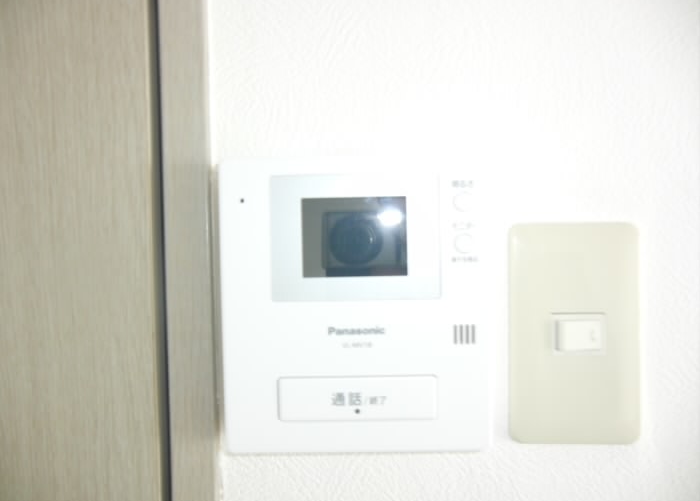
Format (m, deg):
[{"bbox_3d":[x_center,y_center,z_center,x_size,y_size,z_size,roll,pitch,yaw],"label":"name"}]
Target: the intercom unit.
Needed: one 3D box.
[{"bbox_3d":[0.003,0.026,0.249,0.130,0.142,0.026,-1,1,1],"label":"intercom unit"}]

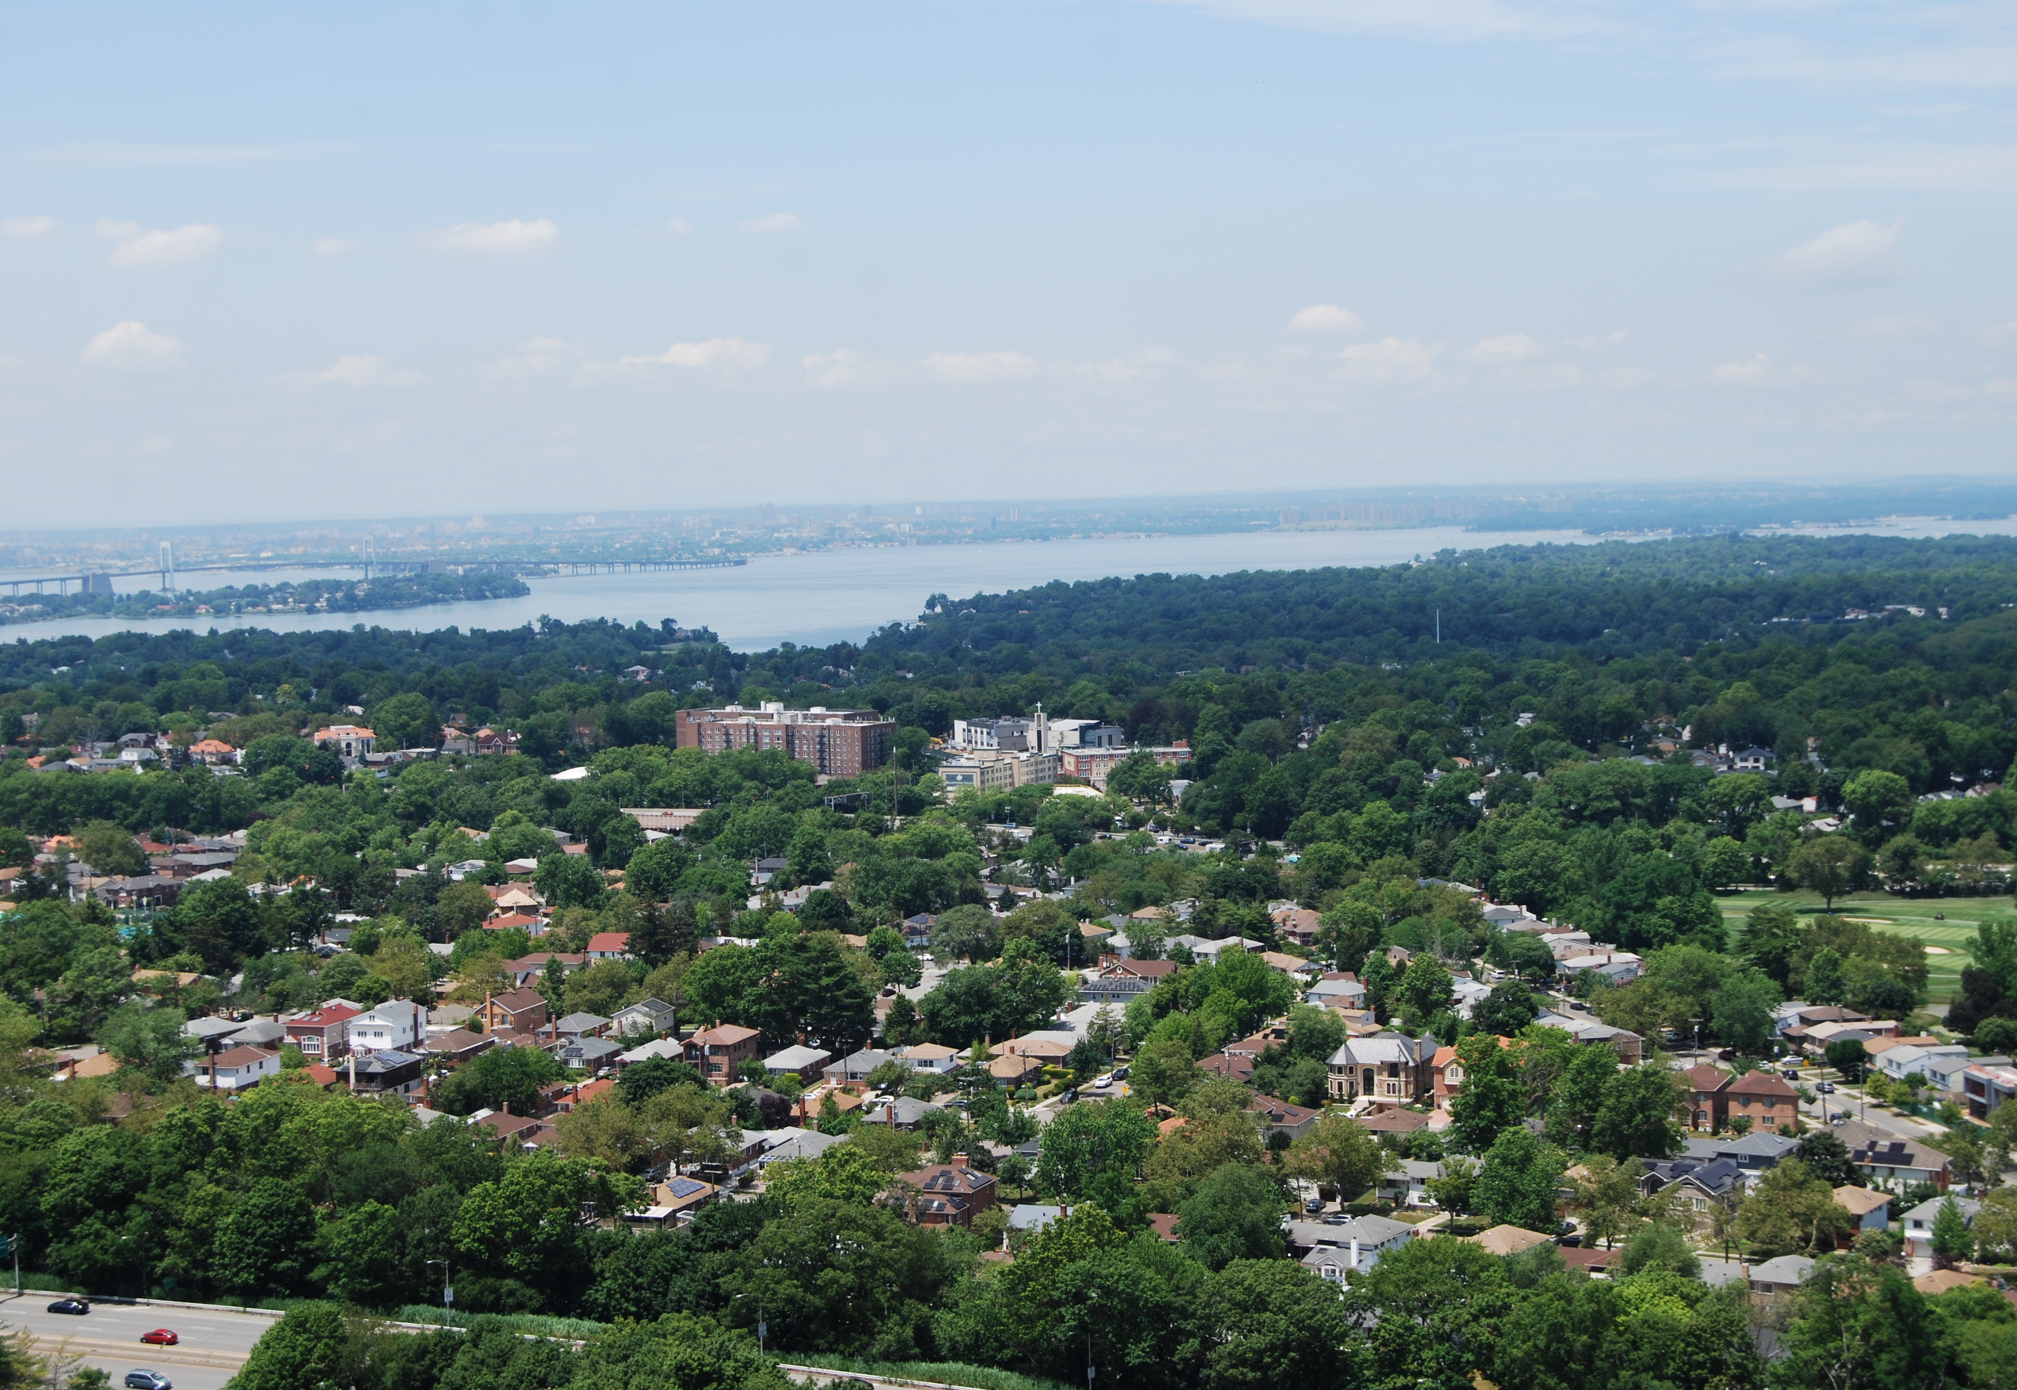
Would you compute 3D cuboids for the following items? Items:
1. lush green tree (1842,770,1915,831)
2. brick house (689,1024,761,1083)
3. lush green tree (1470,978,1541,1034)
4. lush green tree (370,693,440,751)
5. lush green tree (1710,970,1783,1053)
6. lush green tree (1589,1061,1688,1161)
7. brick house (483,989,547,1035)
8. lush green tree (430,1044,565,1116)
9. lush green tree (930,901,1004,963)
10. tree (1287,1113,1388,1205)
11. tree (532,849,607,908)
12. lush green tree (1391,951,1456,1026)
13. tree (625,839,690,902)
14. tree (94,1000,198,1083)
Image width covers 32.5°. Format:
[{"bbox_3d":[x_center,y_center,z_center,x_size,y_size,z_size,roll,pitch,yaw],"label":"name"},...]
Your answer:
[{"bbox_3d":[256.690,31.410,1024.330,20.000,18.770,20.000,-1,3,14],"label":"lush green tree"},{"bbox_3d":[-49.530,61.640,595.960,8.800,8.600,13.900,0,4,16],"label":"brick house"},{"bbox_3d":[87.920,56.450,615.300,12.200,11.600,12.200,-1,4,8],"label":"lush green tree"},{"bbox_3d":[-261.150,12.590,1494.230,28.950,26.650,28.950,-2,3,-10],"label":"lush green tree"},{"bbox_3d":[127.570,54.660,598.590,12.600,15.200,12.600,-1,4,12],"label":"lush green tree"},{"bbox_3d":[95.700,64.300,528.340,13.870,16.470,13.870,-1,3,10],"label":"lush green tree"},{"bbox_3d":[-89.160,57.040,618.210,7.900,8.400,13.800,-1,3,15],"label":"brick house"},{"bbox_3d":[-82.260,62.630,558.700,21.200,13.200,17.500,-2,3,-9],"label":"lush green tree"},{"bbox_3d":[-8.960,50.880,736.690,15.000,12.800,15.000,-2,4,-1],"label":"lush green tree"},{"bbox_3d":[49.240,70.070,521.040,15.140,14.170,14.380,-1,3,5],"label":"tree"},{"bbox_3d":[-108.370,45.990,853.710,18.390,15.220,16.920,-2,3,-7],"label":"tree"},{"bbox_3d":[81.340,57.330,678.610,11.670,13.750,11.670,-1,3,7],"label":"lush green tree"},{"bbox_3d":[-89.800,44.880,883.230,17.380,17.010,16.510,-2,3,-6],"label":"tree"},{"bbox_3d":[-151.540,61.010,607.640,17.120,14.620,17.120,-3,3,-14],"label":"tree"}]

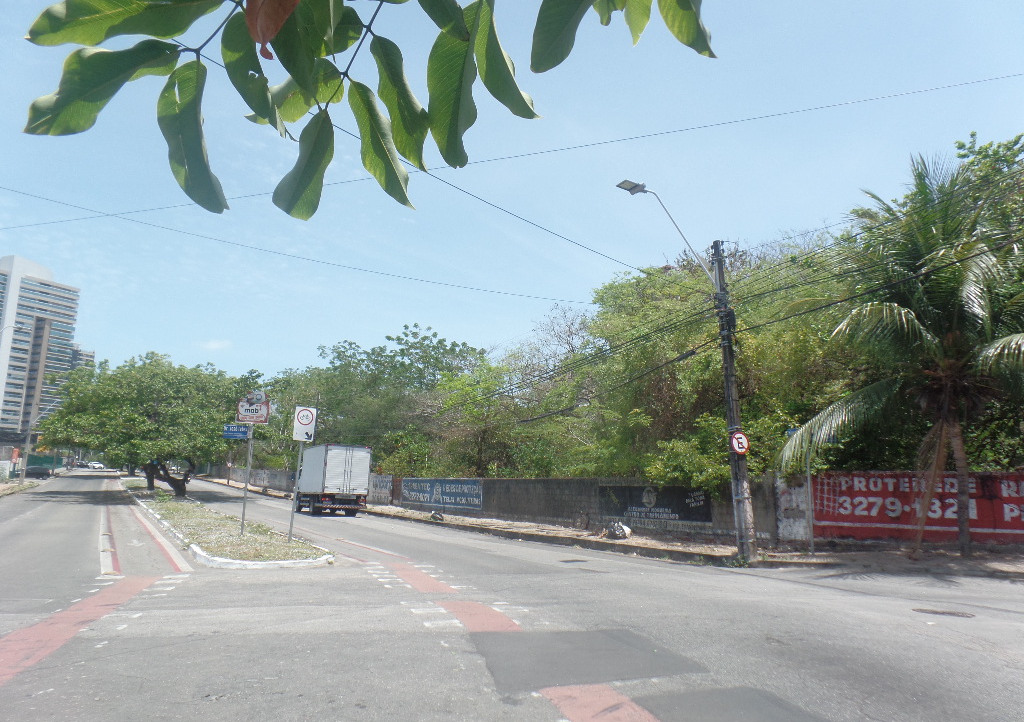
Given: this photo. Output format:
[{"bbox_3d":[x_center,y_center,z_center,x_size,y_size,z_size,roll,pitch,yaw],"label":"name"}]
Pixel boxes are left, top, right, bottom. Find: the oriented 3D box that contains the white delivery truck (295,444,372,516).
[{"bbox_3d":[-9.549,6.293,35.743,2.200,3.241,7.000,6,-12,-28],"label":"white delivery truck"}]

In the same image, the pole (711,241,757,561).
[{"bbox_3d":[4.990,0.745,15.442,0.420,7.292,0.420,6,-12,-26],"label":"pole"}]

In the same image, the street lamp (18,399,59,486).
[{"bbox_3d":[-43.748,7.483,63.303,2.400,7.900,0.500,7,-13,-32],"label":"street lamp"}]

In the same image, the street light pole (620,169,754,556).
[{"bbox_3d":[3.771,0.176,14.919,3.136,8.209,0.450,6,-12,-26],"label":"street light pole"}]

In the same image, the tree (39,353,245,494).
[{"bbox_3d":[-24.497,4.282,45.010,11.963,8.929,11.365,7,-13,-32],"label":"tree"}]

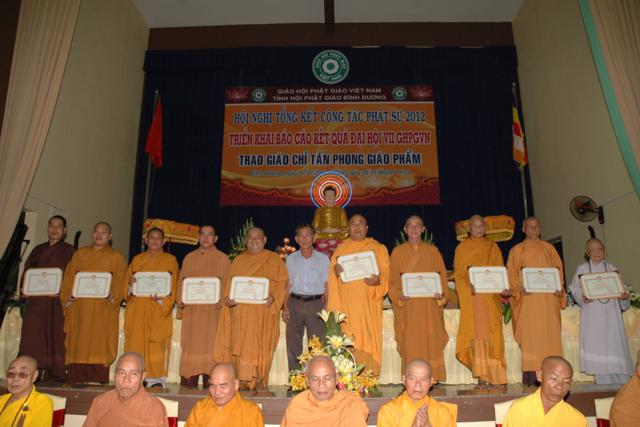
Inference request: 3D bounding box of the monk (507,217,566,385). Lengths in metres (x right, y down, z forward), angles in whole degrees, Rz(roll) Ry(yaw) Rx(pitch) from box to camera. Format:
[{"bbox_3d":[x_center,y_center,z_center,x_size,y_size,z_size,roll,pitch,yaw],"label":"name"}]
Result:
[{"bbox_3d":[2.174,0.853,4.871,0.530,1.672,0.450,-1,-12,6],"label":"monk"}]

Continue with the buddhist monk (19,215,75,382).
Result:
[{"bbox_3d":[-2.838,0.871,5.029,0.570,1.736,0.430,2,-12,-10],"label":"buddhist monk"}]

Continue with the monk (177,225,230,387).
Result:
[{"bbox_3d":[-1.144,0.887,4.781,0.520,1.573,0.450,1,-12,-3],"label":"monk"}]

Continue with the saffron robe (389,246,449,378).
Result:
[{"bbox_3d":[1.018,0.987,4.953,0.610,1.410,0.420,0,-12,0],"label":"saffron robe"}]

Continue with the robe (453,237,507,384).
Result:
[{"bbox_3d":[1.677,0.981,5.015,0.536,1.490,0.420,1,-12,-3],"label":"robe"}]

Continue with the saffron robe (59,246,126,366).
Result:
[{"bbox_3d":[-2.293,0.926,4.907,0.570,1.208,0.420,1,-12,-6],"label":"saffron robe"}]

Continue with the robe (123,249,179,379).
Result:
[{"bbox_3d":[-1.665,0.983,4.791,0.490,1.236,0.420,1,-12,-5],"label":"robe"}]

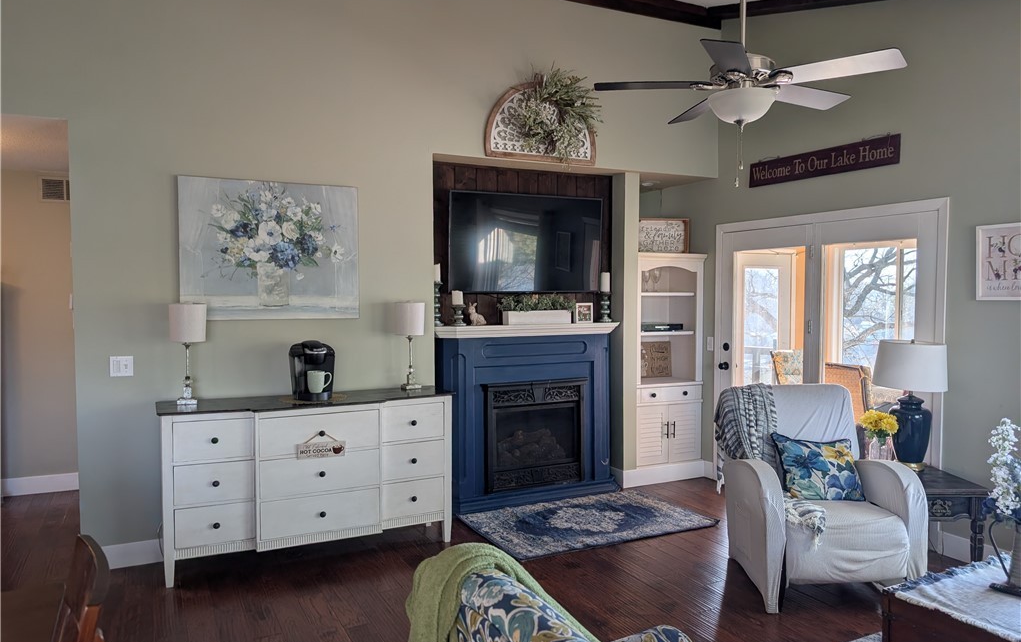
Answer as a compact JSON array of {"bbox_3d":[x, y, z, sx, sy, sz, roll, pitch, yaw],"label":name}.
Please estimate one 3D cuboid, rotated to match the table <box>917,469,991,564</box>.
[{"bbox_3d":[2.178,1.110,3.890,0.510,0.530,0.540,0,3,-1],"label":"table"}]

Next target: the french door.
[{"bbox_3d":[2.130,0.307,4.986,0.100,2.100,1.937,-1,3,-25],"label":"french door"}]

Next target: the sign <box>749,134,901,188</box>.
[{"bbox_3d":[2.085,-1.068,4.815,0.022,0.180,1.226,-1,3,-25],"label":"sign"}]

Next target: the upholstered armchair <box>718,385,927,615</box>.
[{"bbox_3d":[1.600,0.886,3.784,0.750,0.990,0.820,0,3,-1],"label":"upholstered armchair"}]

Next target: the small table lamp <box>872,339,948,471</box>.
[{"bbox_3d":[2.233,0.462,3.909,0.370,0.715,0.370,-1,3,-25],"label":"small table lamp"}]

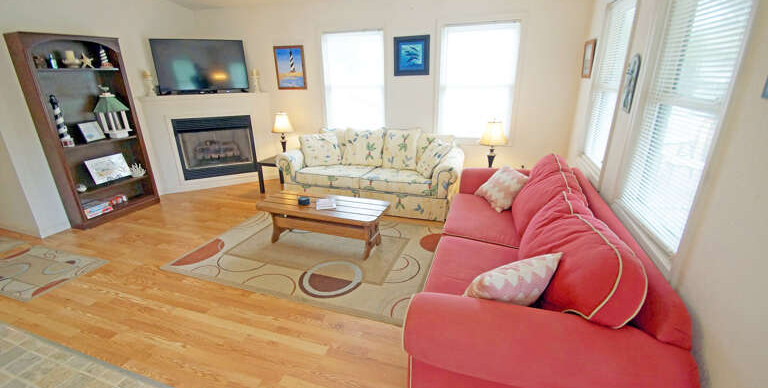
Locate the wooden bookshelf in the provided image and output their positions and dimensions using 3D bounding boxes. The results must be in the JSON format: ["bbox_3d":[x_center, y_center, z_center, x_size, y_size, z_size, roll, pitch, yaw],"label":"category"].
[{"bbox_3d":[-3.205,-0.674,3.557,0.240,1.920,0.870,6,20,18],"label":"wooden bookshelf"}]

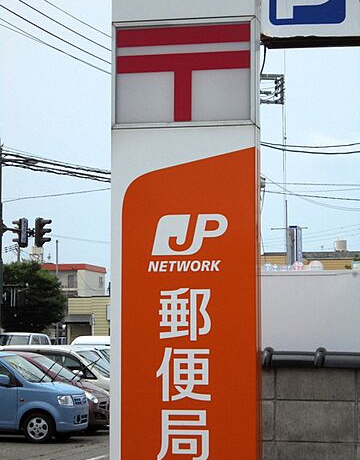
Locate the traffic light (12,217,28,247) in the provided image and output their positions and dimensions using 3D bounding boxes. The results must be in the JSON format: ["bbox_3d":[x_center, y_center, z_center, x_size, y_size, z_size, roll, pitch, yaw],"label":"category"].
[{"bbox_3d":[-6.141,0.135,57.200,0.560,1.150,0.420,-1,-5,12],"label":"traffic light"}]

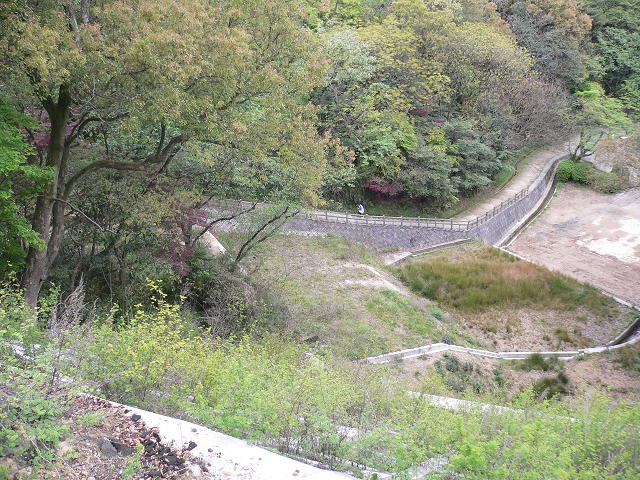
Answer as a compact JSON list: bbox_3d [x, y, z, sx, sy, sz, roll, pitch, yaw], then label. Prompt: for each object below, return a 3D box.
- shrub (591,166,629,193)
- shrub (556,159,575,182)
[{"bbox_3d":[32.032,-6.639,71.600,4.100,2.400,3.200,4,17,12],"label":"shrub"},{"bbox_3d":[29.213,-8.270,77.000,2.100,2.500,2.100,3,17,10],"label":"shrub"}]

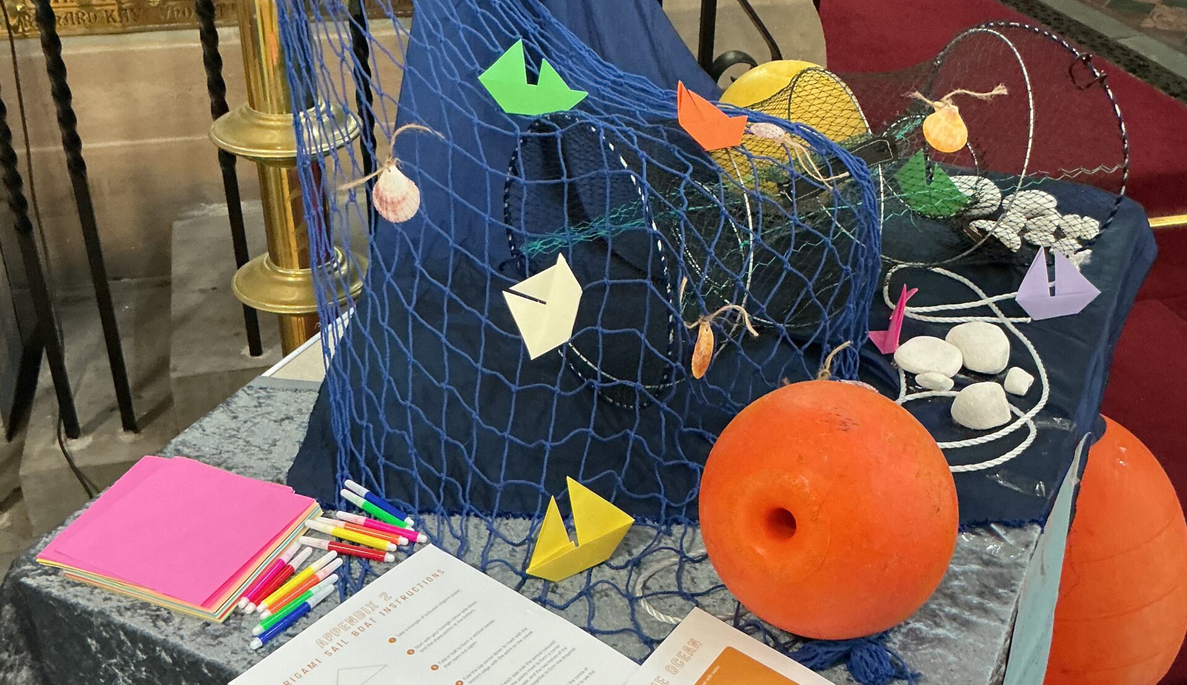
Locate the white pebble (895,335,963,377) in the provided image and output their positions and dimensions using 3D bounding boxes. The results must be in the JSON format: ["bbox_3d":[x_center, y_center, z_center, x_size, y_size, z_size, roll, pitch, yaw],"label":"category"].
[{"bbox_3d":[0.341,0.015,1.351,0.069,0.036,0.053,13,33,21],"label":"white pebble"}]

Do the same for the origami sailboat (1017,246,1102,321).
[{"bbox_3d":[0.508,-0.066,1.452,0.101,0.072,0.038,-6,31,-10],"label":"origami sailboat"}]

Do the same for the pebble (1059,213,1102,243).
[{"bbox_3d":[0.593,-0.140,1.617,0.052,0.032,0.045,0,31,0],"label":"pebble"}]

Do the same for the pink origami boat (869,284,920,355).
[{"bbox_3d":[0.317,-0.033,1.393,0.045,0.074,0.098,3,31,5],"label":"pink origami boat"}]

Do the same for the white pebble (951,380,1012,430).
[{"bbox_3d":[0.370,0.060,1.265,0.058,0.045,0.057,0,31,0],"label":"white pebble"}]

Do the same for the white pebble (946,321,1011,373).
[{"bbox_3d":[0.392,0.005,1.354,0.063,0.049,0.069,0,31,0],"label":"white pebble"}]

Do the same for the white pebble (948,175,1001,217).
[{"bbox_3d":[0.480,-0.185,1.679,0.078,0.047,0.062,0,31,0],"label":"white pebble"}]

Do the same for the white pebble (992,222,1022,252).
[{"bbox_3d":[0.499,-0.129,1.602,0.028,0.027,0.047,-23,38,-34],"label":"white pebble"}]

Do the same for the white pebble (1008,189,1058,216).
[{"bbox_3d":[0.552,-0.174,1.671,0.068,0.034,0.052,0,31,0],"label":"white pebble"}]

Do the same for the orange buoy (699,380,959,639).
[{"bbox_3d":[0.177,0.126,1.001,0.200,0.200,0.197,0,31,0],"label":"orange buoy"}]

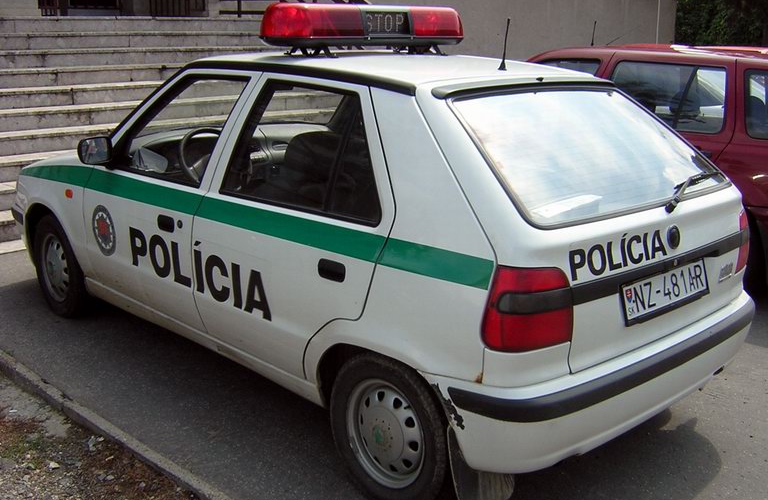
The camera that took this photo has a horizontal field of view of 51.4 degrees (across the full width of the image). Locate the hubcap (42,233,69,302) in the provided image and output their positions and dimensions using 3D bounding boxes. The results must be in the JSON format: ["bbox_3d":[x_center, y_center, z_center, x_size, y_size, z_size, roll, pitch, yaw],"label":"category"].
[{"bbox_3d":[-1.720,0.093,4.263,0.085,0.365,0.365,-12,20,-43],"label":"hubcap"}]

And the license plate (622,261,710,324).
[{"bbox_3d":[0.926,0.131,2.588,0.530,0.125,0.025,-12,7,-43],"label":"license plate"}]

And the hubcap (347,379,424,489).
[{"bbox_3d":[0.022,0.587,2.594,0.085,0.365,0.365,-12,20,-43],"label":"hubcap"}]

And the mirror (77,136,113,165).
[{"bbox_3d":[-1.243,-0.429,3.465,0.095,0.120,0.180,13,18,39],"label":"mirror"}]

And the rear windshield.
[{"bbox_3d":[0.715,-0.350,2.705,1.220,0.070,0.528,-12,56,-43],"label":"rear windshield"}]

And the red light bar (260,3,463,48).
[{"bbox_3d":[-0.049,-0.942,3.371,1.060,0.165,0.280,-12,20,-43],"label":"red light bar"}]

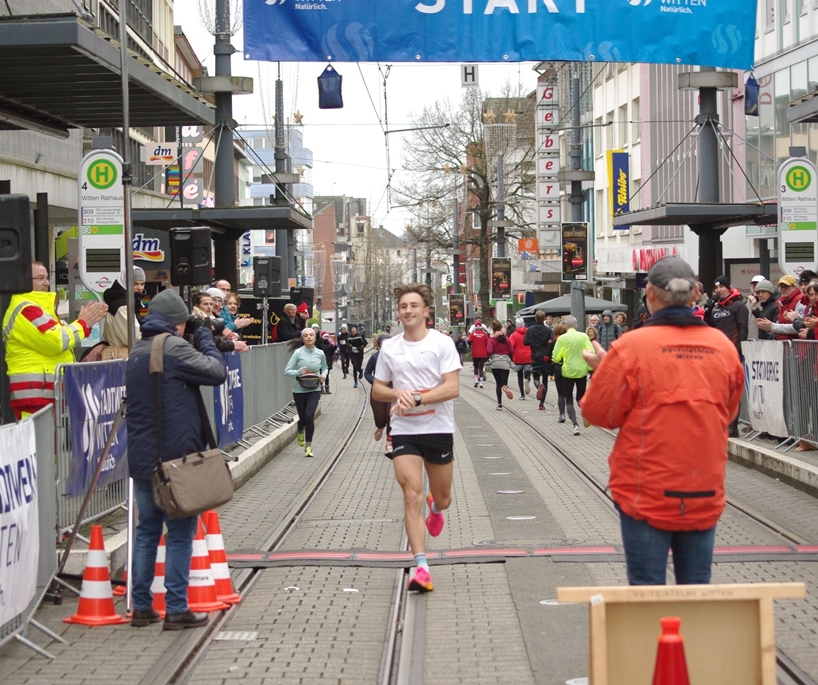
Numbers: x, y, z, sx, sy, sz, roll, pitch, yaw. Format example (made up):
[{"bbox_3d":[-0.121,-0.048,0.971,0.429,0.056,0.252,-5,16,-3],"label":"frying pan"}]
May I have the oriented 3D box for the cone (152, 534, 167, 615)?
[{"bbox_3d":[-1.334,1.202,12.420,0.285,0.500,0.285,-1,0,45],"label":"cone"}]

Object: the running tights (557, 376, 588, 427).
[{"bbox_3d":[2.381,0.825,33.800,0.420,0.780,0.500,-1,0,0],"label":"running tights"}]

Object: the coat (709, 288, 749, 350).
[{"bbox_3d":[3.701,-0.231,27.000,0.530,0.790,0.390,-1,0,41],"label":"coat"}]

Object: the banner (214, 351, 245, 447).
[{"bbox_3d":[-1.860,0.585,24.400,0.080,0.950,2.800,-1,0,1],"label":"banner"}]

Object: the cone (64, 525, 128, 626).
[{"bbox_3d":[-1.636,1.212,12.250,0.285,0.500,0.285,-1,0,45],"label":"cone"}]

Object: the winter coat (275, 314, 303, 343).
[{"bbox_3d":[-2.219,-0.166,43.000,0.450,0.780,0.500,-1,0,30],"label":"winter coat"}]

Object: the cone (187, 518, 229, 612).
[{"bbox_3d":[-1.139,1.199,12.720,0.285,0.500,0.285,-1,0,0],"label":"cone"}]

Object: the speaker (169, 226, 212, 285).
[{"bbox_3d":[-2.368,-0.943,25.300,0.370,0.625,0.340,-1,0,24],"label":"speaker"}]

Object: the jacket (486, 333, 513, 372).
[{"bbox_3d":[1.686,0.168,43.500,0.500,0.710,0.360,-1,0,-3],"label":"jacket"}]

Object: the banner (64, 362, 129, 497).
[{"bbox_3d":[-2.020,0.540,15.600,0.090,0.850,2.700,-1,0,2],"label":"banner"}]

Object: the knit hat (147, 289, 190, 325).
[{"bbox_3d":[-1.267,-0.190,12.300,0.235,0.195,0.200,8,-5,-39],"label":"knit hat"}]

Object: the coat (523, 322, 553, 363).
[{"bbox_3d":[2.385,0.037,43.000,0.560,0.780,0.360,-1,0,3],"label":"coat"}]

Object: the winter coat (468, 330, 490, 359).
[{"bbox_3d":[1.771,0.025,59.500,0.550,0.750,0.350,-1,0,0],"label":"winter coat"}]

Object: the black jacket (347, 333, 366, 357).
[{"bbox_3d":[-1.448,0.070,65.000,0.510,0.660,0.360,-1,0,-3],"label":"black jacket"}]

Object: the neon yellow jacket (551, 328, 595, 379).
[{"bbox_3d":[2.367,0.158,33.600,0.610,0.720,0.380,-1,0,-3],"label":"neon yellow jacket"}]

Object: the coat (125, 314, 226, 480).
[{"bbox_3d":[-1.230,0.289,12.250,0.450,0.870,0.520,-1,0,-44],"label":"coat"}]

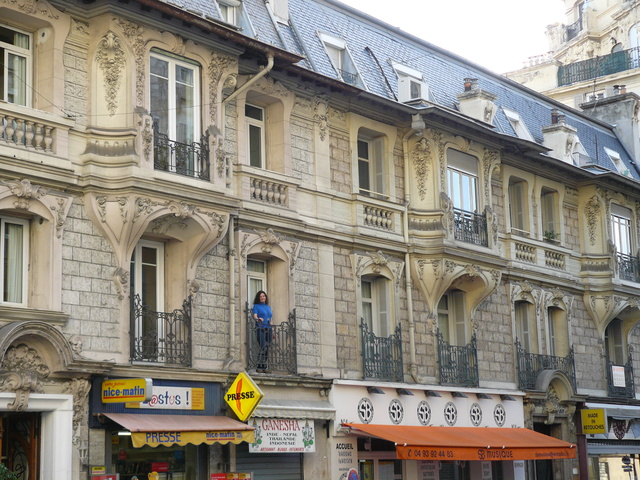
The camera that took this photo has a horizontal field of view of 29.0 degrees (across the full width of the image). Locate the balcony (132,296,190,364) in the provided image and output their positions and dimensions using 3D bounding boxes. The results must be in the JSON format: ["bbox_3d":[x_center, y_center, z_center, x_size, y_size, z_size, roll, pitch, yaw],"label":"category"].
[{"bbox_3d":[-2.979,1.658,23.045,0.200,1.370,1.580,-10,-13,37],"label":"balcony"}]

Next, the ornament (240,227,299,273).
[{"bbox_3d":[-0.967,0.233,25.226,0.280,0.780,1.830,-10,-14,38],"label":"ornament"}]

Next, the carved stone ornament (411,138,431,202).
[{"bbox_3d":[2.390,-1.704,29.455,0.502,1.569,0.180,1,-11,-14],"label":"carved stone ornament"}]

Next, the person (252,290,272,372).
[{"bbox_3d":[-1.173,1.847,25.141,0.450,1.640,0.320,7,-13,-38],"label":"person"}]

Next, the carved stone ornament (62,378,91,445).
[{"bbox_3d":[-4.033,2.843,20.622,0.270,1.080,0.470,-10,-14,38],"label":"carved stone ornament"}]

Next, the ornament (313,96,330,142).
[{"bbox_3d":[0.048,-2.724,27.862,0.150,1.067,0.578,-10,-13,37],"label":"ornament"}]

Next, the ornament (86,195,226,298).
[{"bbox_3d":[-2.719,0.254,22.750,0.540,1.840,3.730,-10,-13,37],"label":"ornament"}]

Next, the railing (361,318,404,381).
[{"bbox_3d":[1.397,2.556,28.525,0.200,1.410,1.560,-10,-13,37],"label":"railing"}]

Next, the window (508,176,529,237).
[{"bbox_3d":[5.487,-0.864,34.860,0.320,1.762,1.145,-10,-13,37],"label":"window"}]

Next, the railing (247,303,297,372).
[{"bbox_3d":[-1.026,2.050,25.492,0.200,1.400,1.570,-10,-13,37],"label":"railing"}]

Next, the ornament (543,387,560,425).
[{"bbox_3d":[6.216,4.438,33.264,0.350,1.010,0.800,-10,-14,38],"label":"ornament"}]

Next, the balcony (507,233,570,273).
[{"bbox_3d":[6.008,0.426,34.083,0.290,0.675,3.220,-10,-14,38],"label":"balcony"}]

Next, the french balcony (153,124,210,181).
[{"bbox_3d":[-2.663,-1.721,23.334,0.180,1.040,1.610,-10,-13,37],"label":"french balcony"}]

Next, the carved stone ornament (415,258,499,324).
[{"bbox_3d":[3.621,1.387,30.661,0.540,1.520,3.950,-10,-13,37],"label":"carved stone ornament"}]

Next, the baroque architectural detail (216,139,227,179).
[{"bbox_3d":[-1.910,-1.575,24.006,0.110,0.819,0.282,-10,-13,37],"label":"baroque architectural detail"}]

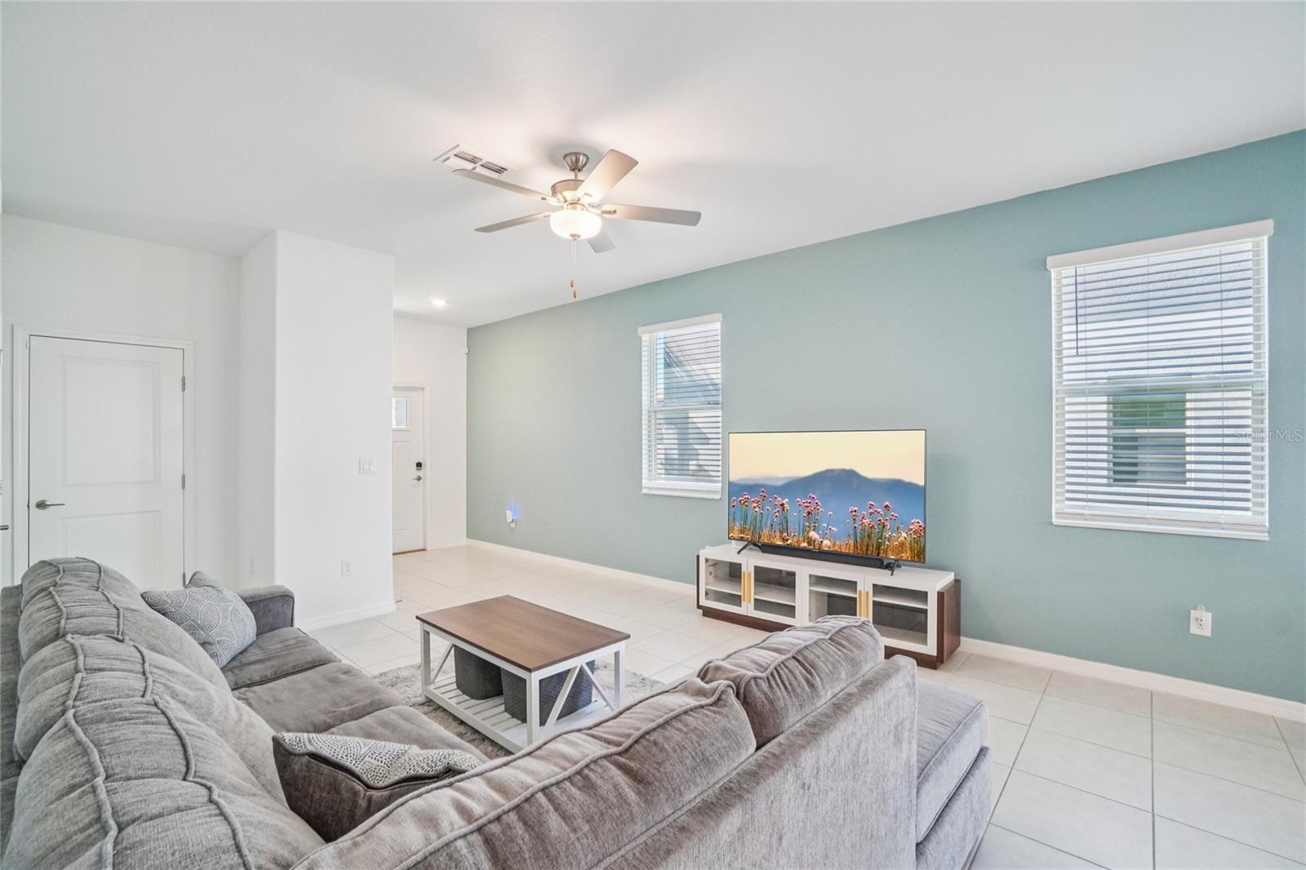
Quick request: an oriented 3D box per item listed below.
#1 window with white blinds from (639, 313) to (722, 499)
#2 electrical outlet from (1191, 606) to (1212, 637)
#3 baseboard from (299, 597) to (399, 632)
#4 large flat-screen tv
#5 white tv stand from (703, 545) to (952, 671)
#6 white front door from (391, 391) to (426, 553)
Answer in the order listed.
[{"bbox_3d":[0.237,-0.240,4.984,0.930,1.600,0.100,0,-1,39],"label":"window with white blinds"},{"bbox_3d":[2.861,0.982,2.836,0.077,0.121,0.012,0,-1,39],"label":"electrical outlet"},{"bbox_3d":[-2.325,1.360,4.060,0.020,0.095,0.800,0,-1,42],"label":"baseboard"},{"bbox_3d":[1.192,0.407,3.945,1.460,0.860,0.090,0,-1,39],"label":"large flat-screen tv"},{"bbox_3d":[1.171,1.155,3.925,1.770,0.495,0.420,0,-1,39],"label":"white tv stand"},{"bbox_3d":[-3.139,0.424,6.352,0.050,2.030,0.910,0,-1,40],"label":"white front door"}]

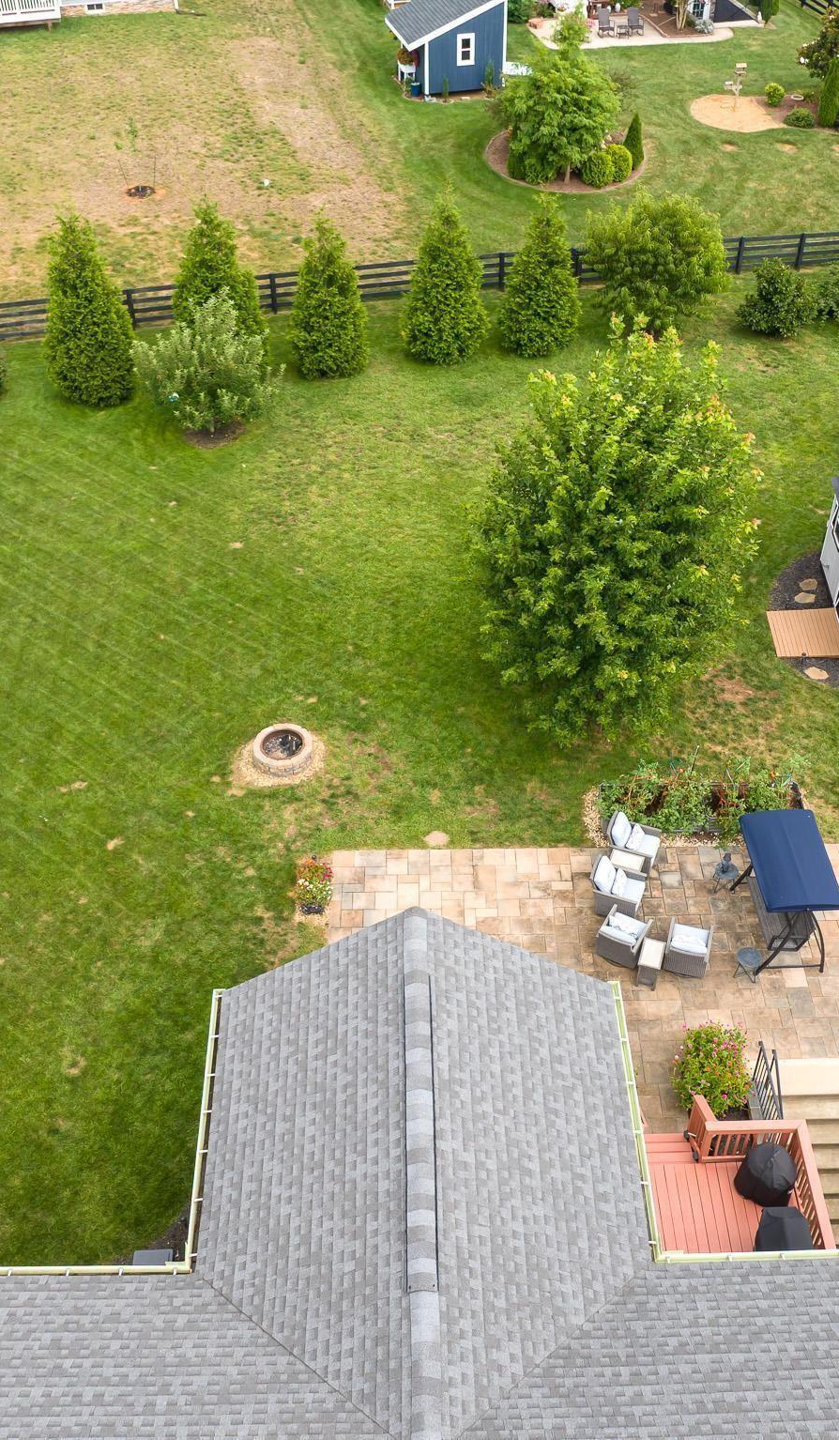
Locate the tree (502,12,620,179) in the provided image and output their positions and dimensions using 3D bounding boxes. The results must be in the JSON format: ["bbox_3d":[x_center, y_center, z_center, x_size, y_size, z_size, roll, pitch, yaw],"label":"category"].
[{"bbox_3d":[5.237,-22.878,49.209,4.477,5.948,4.477,-1,43,0],"label":"tree"}]

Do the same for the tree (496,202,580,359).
[{"bbox_3d":[3.587,-12.900,38.820,2.354,4.503,2.354,-1,43,0],"label":"tree"}]

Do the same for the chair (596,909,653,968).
[{"bbox_3d":[3.310,3.482,21.845,0.700,0.800,0.760,21,48,21],"label":"chair"}]

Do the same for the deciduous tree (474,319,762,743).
[{"bbox_3d":[3.716,-3.391,24.986,5.500,8.000,5.500,0,43,0],"label":"deciduous tree"}]

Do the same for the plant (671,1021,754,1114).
[{"bbox_3d":[4.602,5.594,21.013,1.180,1.100,1.200,0,43,0],"label":"plant"}]

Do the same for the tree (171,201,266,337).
[{"bbox_3d":[-5.998,-12.699,38.830,2.750,4.700,2.750,-1,44,0],"label":"tree"}]

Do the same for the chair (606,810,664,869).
[{"bbox_3d":[4.022,2.207,24.967,0.780,0.760,0.730,16,45,17],"label":"chair"}]

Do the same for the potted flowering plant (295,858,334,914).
[{"bbox_3d":[-1.959,2.992,24.211,0.700,0.700,0.850,0,43,0],"label":"potted flowering plant"}]

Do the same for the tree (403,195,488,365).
[{"bbox_3d":[0.735,-12.727,38.246,2.538,4.592,2.538,-1,44,0],"label":"tree"}]

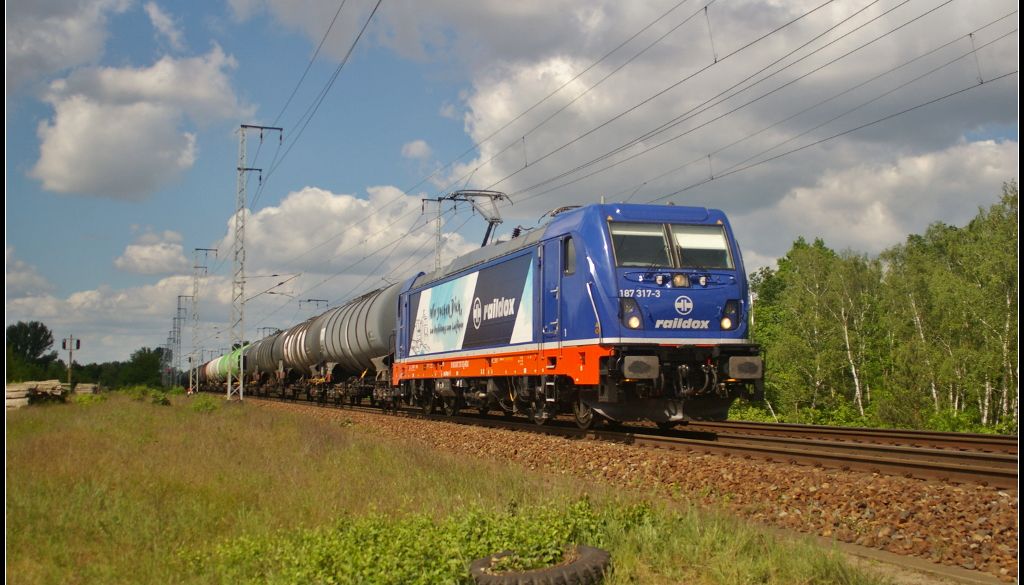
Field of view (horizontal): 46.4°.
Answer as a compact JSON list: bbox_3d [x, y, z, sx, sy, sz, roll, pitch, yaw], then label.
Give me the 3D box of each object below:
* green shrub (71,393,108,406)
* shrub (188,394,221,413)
[{"bbox_3d":[-23.305,5.916,66.000,1.900,0.800,1.500,2,-5,-19],"label":"green shrub"},{"bbox_3d":[-13.524,4.882,52.500,1.400,0.820,1.200,1,-5,-14],"label":"shrub"}]

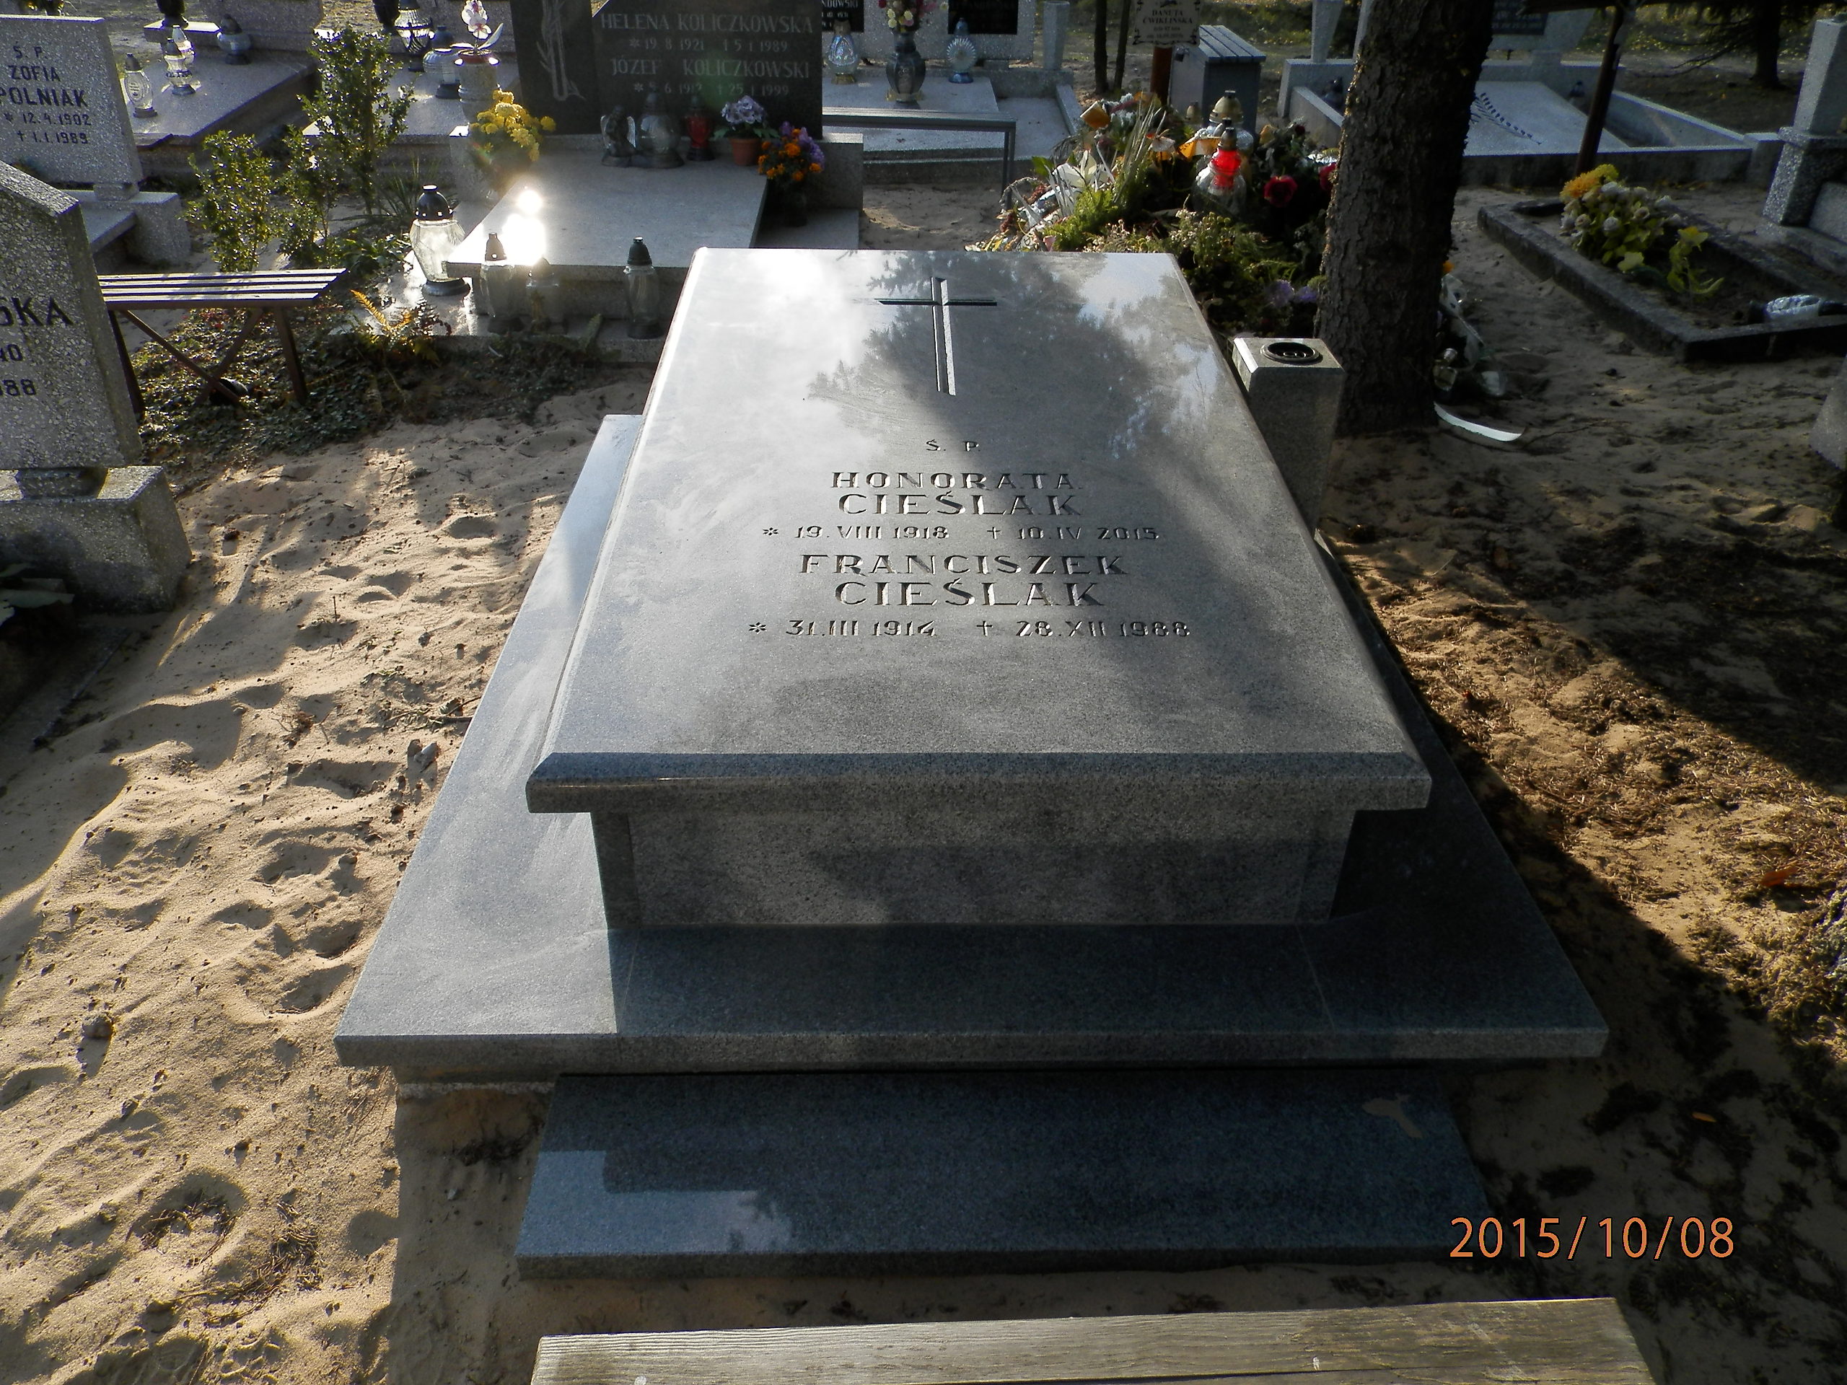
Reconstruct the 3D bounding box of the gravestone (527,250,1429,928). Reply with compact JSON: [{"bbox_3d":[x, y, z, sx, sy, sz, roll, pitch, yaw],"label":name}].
[{"bbox_3d":[0.054,-0.355,2.502,1.163,0.384,1.838,0,34,-2],"label":"gravestone"}]

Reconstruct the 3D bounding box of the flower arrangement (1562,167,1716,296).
[{"bbox_3d":[2.670,-1.750,4.917,0.502,0.356,0.421,0,34,-2],"label":"flower arrangement"}]

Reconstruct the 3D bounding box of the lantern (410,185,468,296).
[{"bbox_3d":[-1.467,-1.351,3.982,0.172,0.299,0.172,0,34,-2],"label":"lantern"}]

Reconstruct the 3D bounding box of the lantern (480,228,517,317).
[{"bbox_3d":[-1.298,-1.256,4.074,0.110,0.290,0.110,0,34,-2],"label":"lantern"}]

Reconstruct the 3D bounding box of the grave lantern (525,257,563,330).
[{"bbox_3d":[-1.152,-1.225,4.096,0.105,0.220,0.105,0,34,-2],"label":"grave lantern"}]

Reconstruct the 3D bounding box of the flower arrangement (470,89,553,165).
[{"bbox_3d":[-1.425,-1.938,4.599,0.267,0.267,0.251,0,34,-2],"label":"flower arrangement"}]

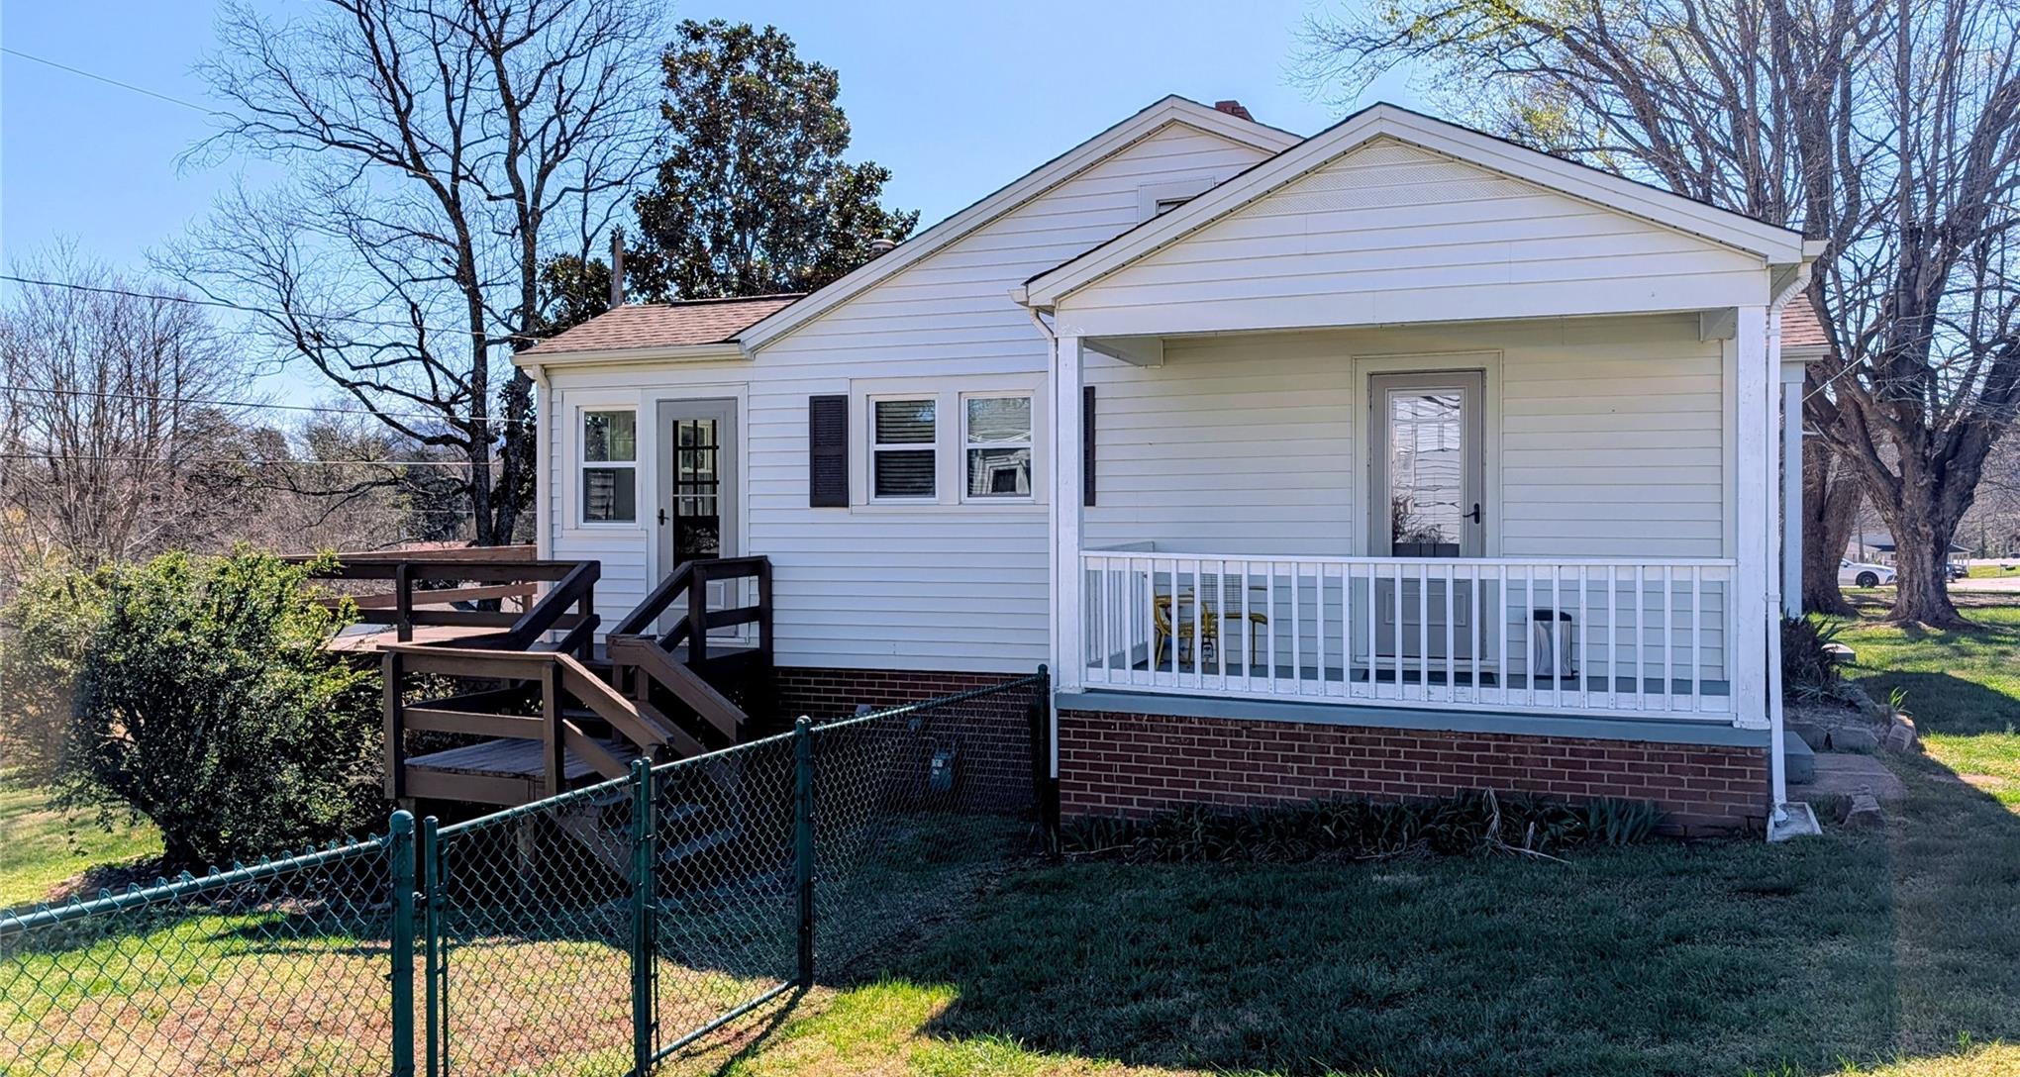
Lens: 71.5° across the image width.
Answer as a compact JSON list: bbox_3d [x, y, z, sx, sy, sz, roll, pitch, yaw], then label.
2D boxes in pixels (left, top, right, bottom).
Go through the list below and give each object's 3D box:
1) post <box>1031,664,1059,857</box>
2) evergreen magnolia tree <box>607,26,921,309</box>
[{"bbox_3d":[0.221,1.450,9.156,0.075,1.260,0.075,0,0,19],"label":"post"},{"bbox_3d":[-4.848,-3.655,25.984,6.200,11.900,6.000,0,0,19],"label":"evergreen magnolia tree"}]

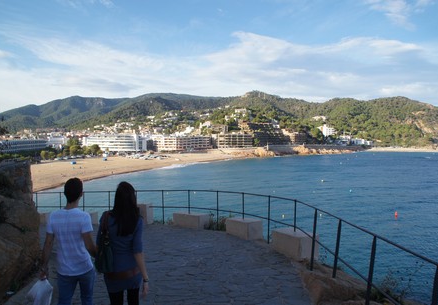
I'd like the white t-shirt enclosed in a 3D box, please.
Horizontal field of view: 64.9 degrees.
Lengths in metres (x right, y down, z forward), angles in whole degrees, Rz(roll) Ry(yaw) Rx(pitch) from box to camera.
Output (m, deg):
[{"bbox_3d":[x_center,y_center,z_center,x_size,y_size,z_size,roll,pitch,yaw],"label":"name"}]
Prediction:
[{"bbox_3d":[-1.460,0.880,3.370,0.450,0.660,0.260,0,3,-8],"label":"white t-shirt"}]

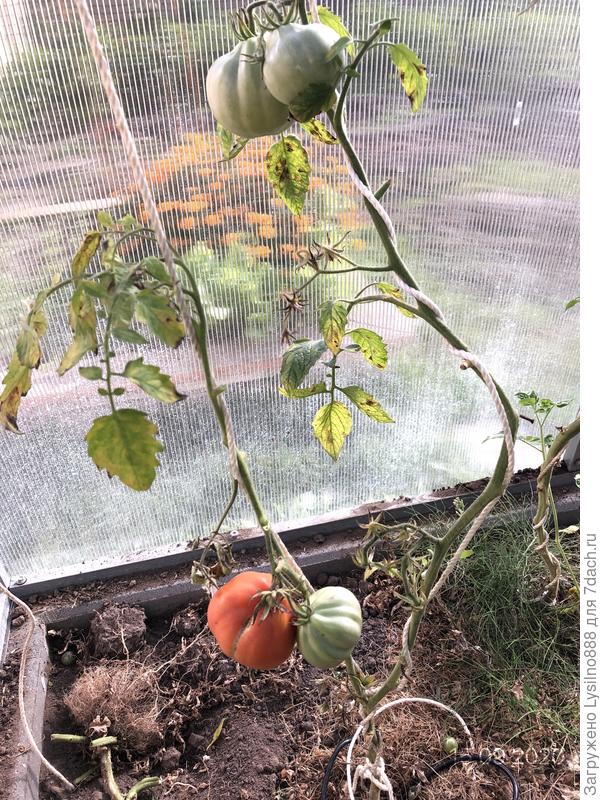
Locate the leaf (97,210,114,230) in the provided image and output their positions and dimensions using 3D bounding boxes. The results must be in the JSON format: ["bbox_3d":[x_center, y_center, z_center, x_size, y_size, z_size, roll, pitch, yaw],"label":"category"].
[{"bbox_3d":[-0.197,-0.182,0.655,0.015,0.020,0.011,-14,18,-13],"label":"leaf"}]

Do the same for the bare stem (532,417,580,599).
[{"bbox_3d":[0.389,0.183,0.979,0.072,0.330,0.075,-9,39,-10],"label":"bare stem"}]

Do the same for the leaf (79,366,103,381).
[{"bbox_3d":[-0.207,-0.026,0.640,0.022,0.015,0.009,13,16,-7],"label":"leaf"}]

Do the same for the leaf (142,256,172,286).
[{"bbox_3d":[-0.141,-0.127,0.640,0.028,0.028,0.015,0,11,-12],"label":"leaf"}]

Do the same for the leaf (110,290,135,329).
[{"bbox_3d":[-0.169,-0.086,0.615,0.024,0.040,0.014,0,34,-15],"label":"leaf"}]

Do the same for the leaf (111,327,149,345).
[{"bbox_3d":[-0.163,-0.062,0.620,0.035,0.018,0.010,15,16,-8],"label":"leaf"}]

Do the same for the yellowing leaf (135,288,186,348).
[{"bbox_3d":[-0.134,-0.077,0.615,0.036,0.064,0.015,-33,25,-6],"label":"yellowing leaf"}]

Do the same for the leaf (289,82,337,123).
[{"bbox_3d":[0.011,-0.271,0.590,0.040,0.033,0.014,-42,17,18],"label":"leaf"}]

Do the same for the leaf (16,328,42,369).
[{"bbox_3d":[-0.259,-0.049,0.620,0.026,0.043,0.014,-9,35,-22],"label":"leaf"}]

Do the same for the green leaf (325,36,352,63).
[{"bbox_3d":[0.036,-0.325,0.600,0.033,0.014,0.012,-35,21,20],"label":"green leaf"}]

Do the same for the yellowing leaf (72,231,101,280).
[{"bbox_3d":[-0.200,-0.135,0.605,0.018,0.053,0.015,24,27,-21],"label":"yellowing leaf"}]

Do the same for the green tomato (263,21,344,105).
[{"bbox_3d":[0.003,-0.316,0.610,0.078,0.073,0.078,-1,38,1],"label":"green tomato"}]

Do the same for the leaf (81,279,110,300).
[{"bbox_3d":[-0.200,-0.108,0.630,0.029,0.018,0.014,19,3,-20],"label":"leaf"}]

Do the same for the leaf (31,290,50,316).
[{"bbox_3d":[-0.251,-0.093,0.625,0.013,0.028,0.013,30,-4,-23],"label":"leaf"}]

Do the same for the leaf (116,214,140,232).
[{"bbox_3d":[-0.175,-0.179,0.655,0.022,0.017,0.013,0,15,-15],"label":"leaf"}]

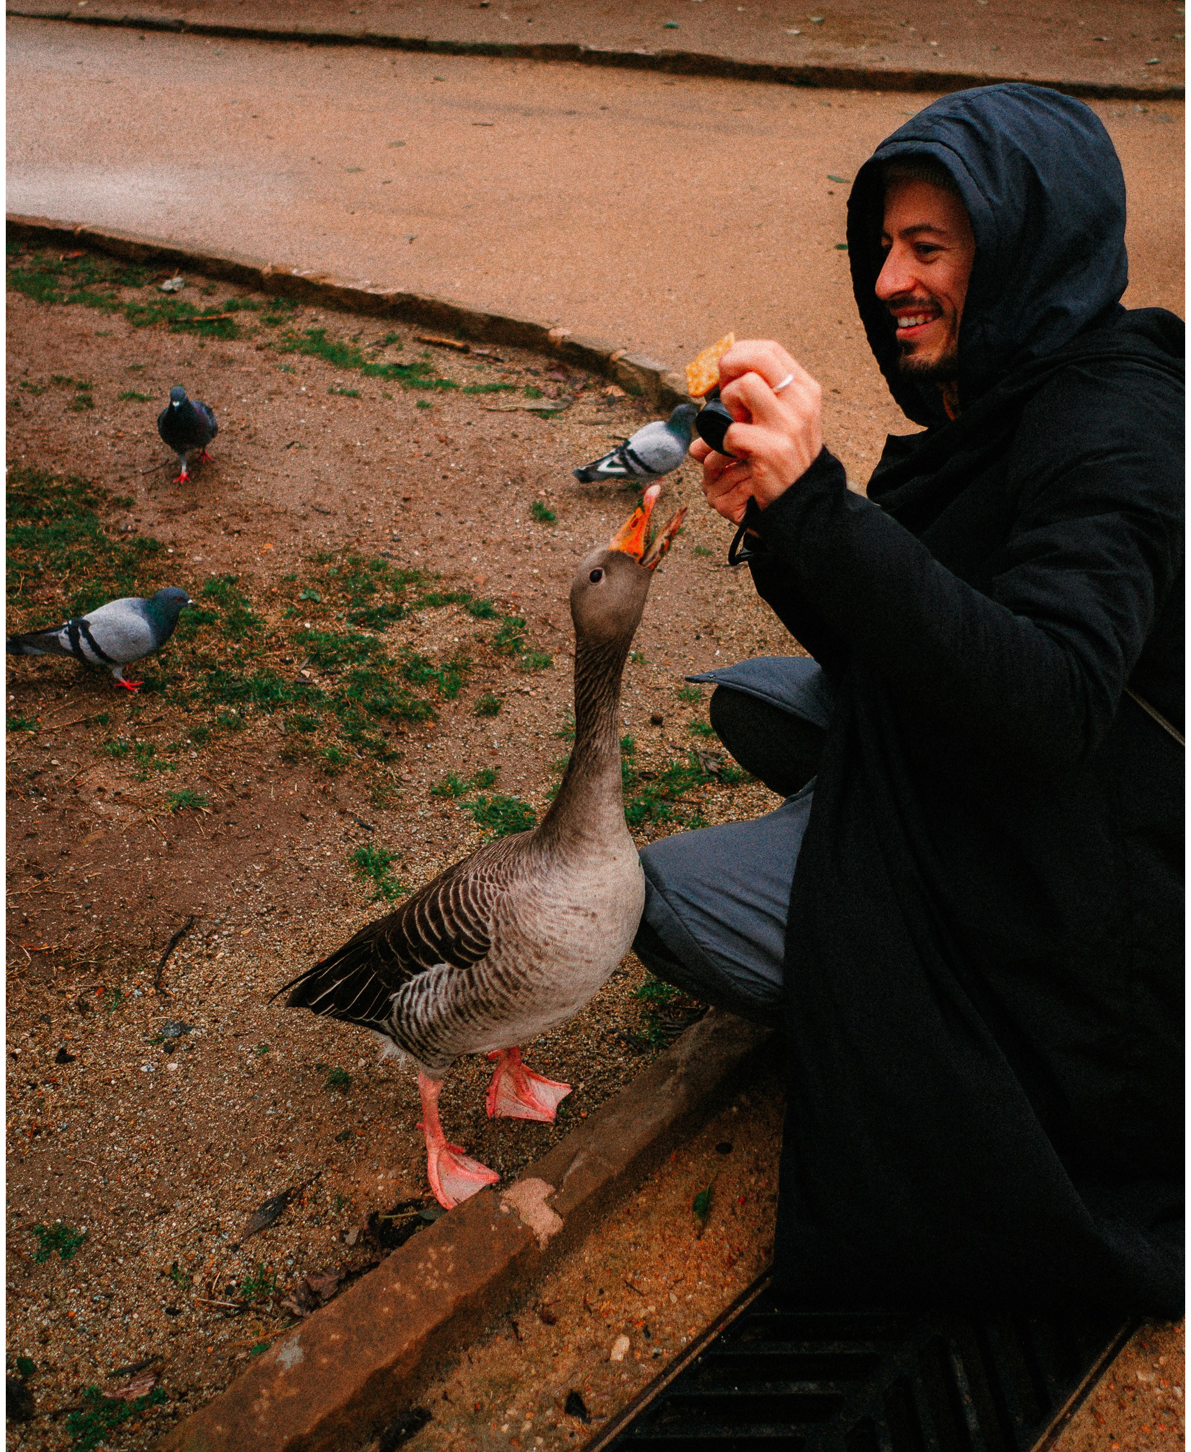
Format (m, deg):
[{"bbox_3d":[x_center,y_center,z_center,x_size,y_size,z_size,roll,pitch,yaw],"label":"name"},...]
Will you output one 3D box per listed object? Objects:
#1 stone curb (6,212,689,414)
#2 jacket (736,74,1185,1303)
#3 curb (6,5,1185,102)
[{"bbox_3d":[-1.089,-1.493,4.503,3.400,0.090,0.180,23,39,32],"label":"stone curb"},{"bbox_3d":[0.415,-0.044,1.364,0.530,1.080,0.620,-6,33,-10],"label":"jacket"},{"bbox_3d":[-0.835,-4.905,9.620,9.600,0.150,0.320,16,35,23],"label":"curb"}]

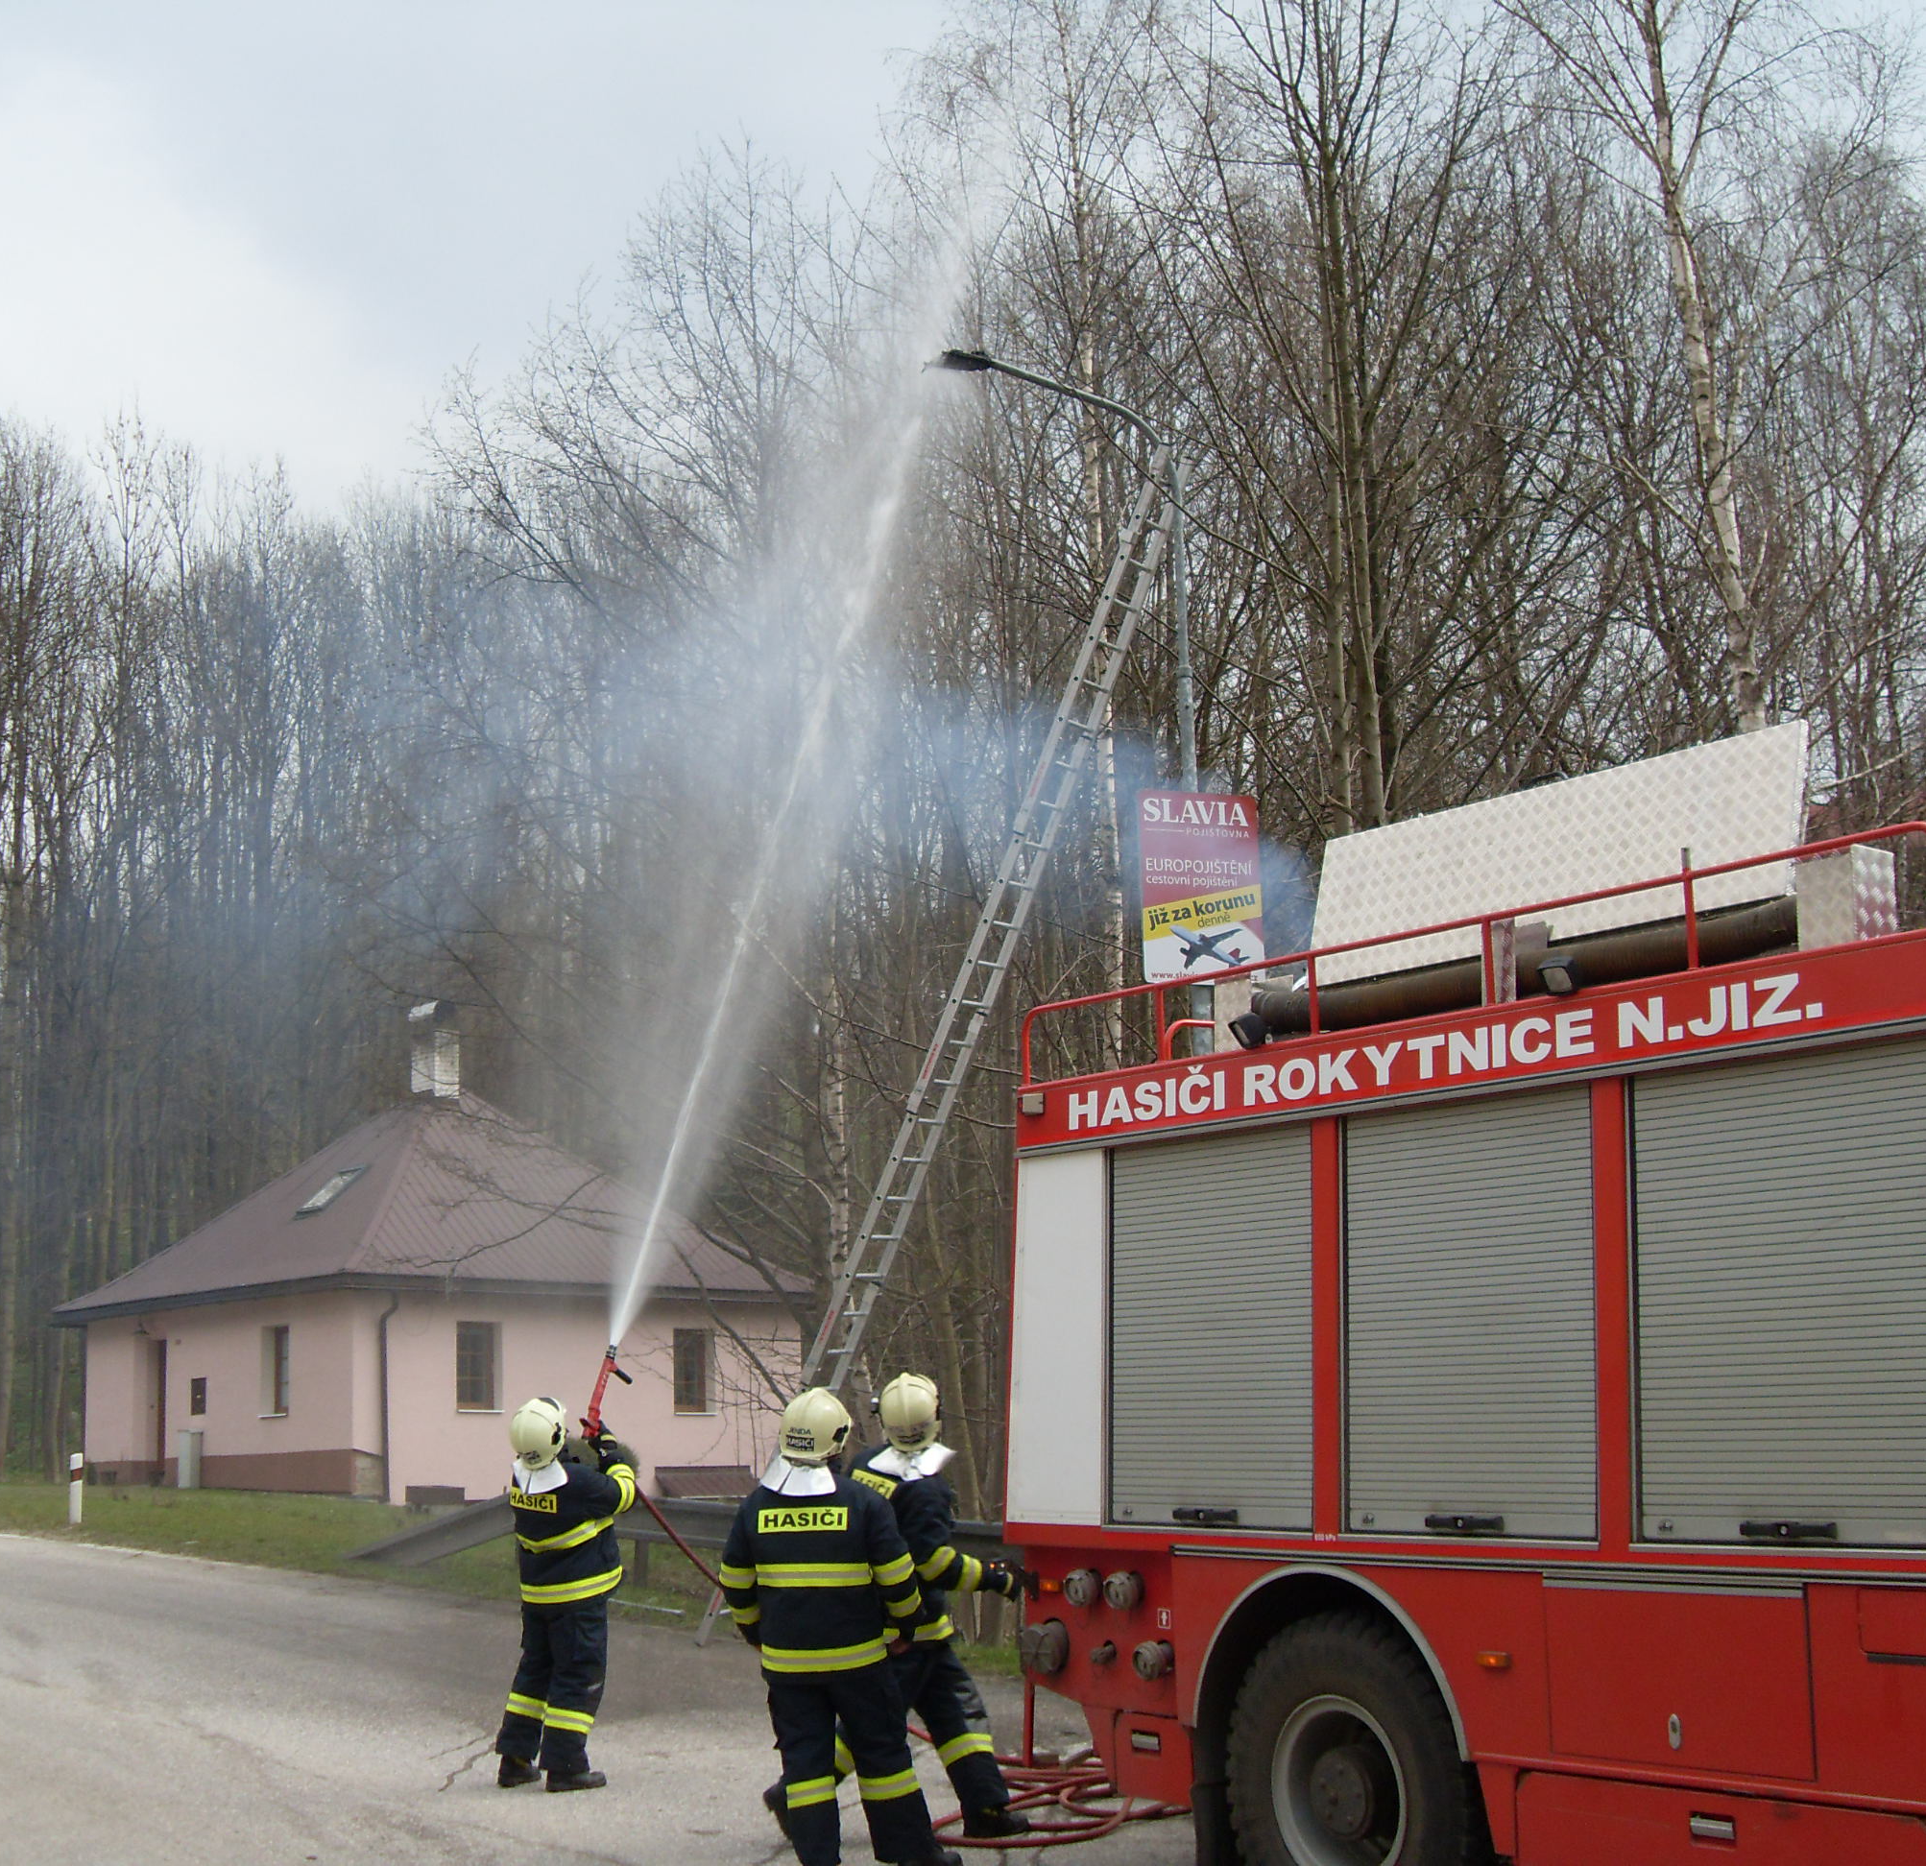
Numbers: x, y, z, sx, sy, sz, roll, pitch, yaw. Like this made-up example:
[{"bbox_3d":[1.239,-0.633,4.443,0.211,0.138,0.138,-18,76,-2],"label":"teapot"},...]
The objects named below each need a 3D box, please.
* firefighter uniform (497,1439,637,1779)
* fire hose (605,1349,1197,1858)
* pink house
[{"bbox_3d":[-1.896,3.221,12.660,0.520,1.550,0.560,10,-17,-43],"label":"firefighter uniform"},{"bbox_3d":[-0.338,2.992,12.456,2.667,2.176,2.521,-3,-12,6],"label":"fire hose"},{"bbox_3d":[-8.591,5.221,43.196,8.521,7.881,8.880,10,-16,-43],"label":"pink house"}]

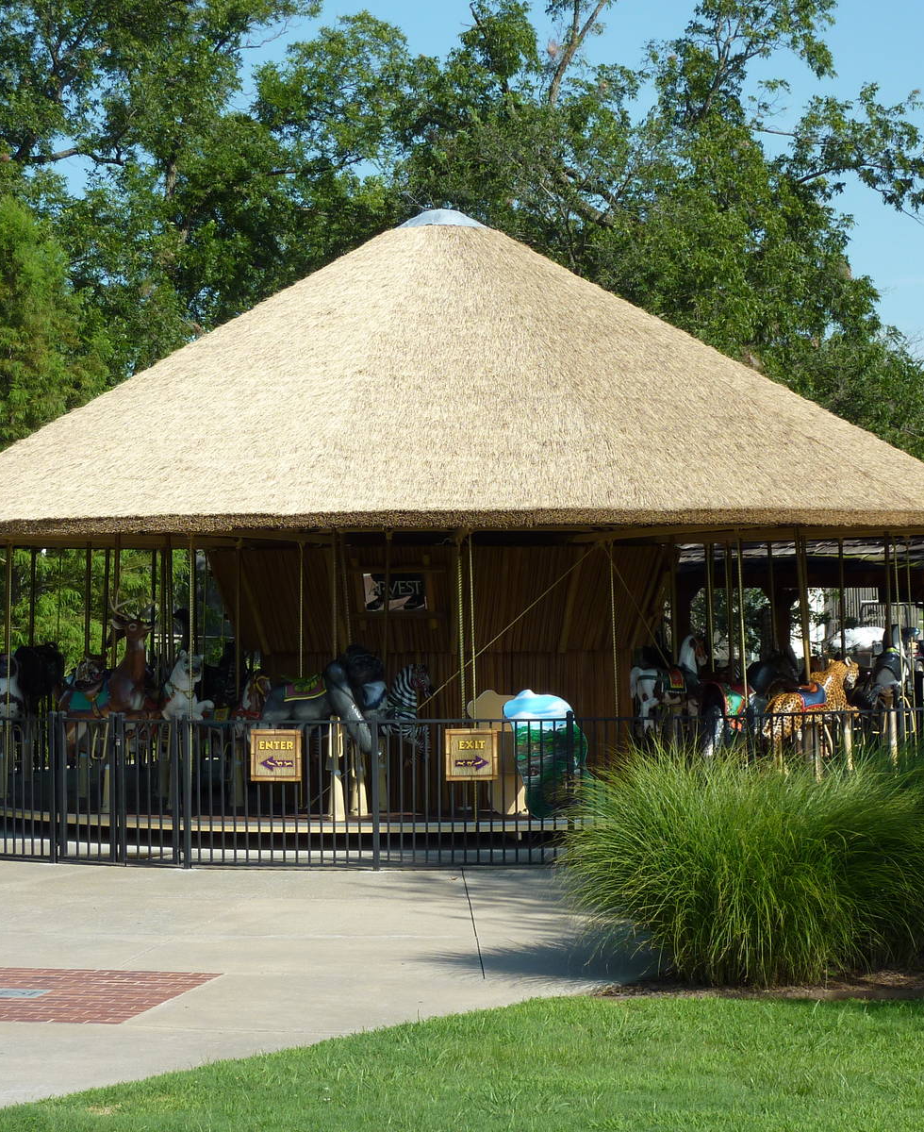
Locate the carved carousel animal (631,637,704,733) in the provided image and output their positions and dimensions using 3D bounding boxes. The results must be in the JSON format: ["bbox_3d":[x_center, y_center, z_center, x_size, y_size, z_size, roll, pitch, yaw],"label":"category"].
[{"bbox_3d":[2.100,1.242,26.186,0.370,1.060,1.080,-1,-1,41],"label":"carved carousel animal"}]

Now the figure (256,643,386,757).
[{"bbox_3d":[-1.297,1.232,23.686,1.120,1.030,0.600,-1,-1,13],"label":"figure"}]

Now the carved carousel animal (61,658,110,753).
[{"bbox_3d":[-3.747,1.390,25.584,0.480,0.980,1.150,0,-1,-37],"label":"carved carousel animal"}]

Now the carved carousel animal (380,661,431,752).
[{"bbox_3d":[-0.866,1.391,24.384,1.150,0.950,0.380,-1,-1,10],"label":"carved carousel animal"}]

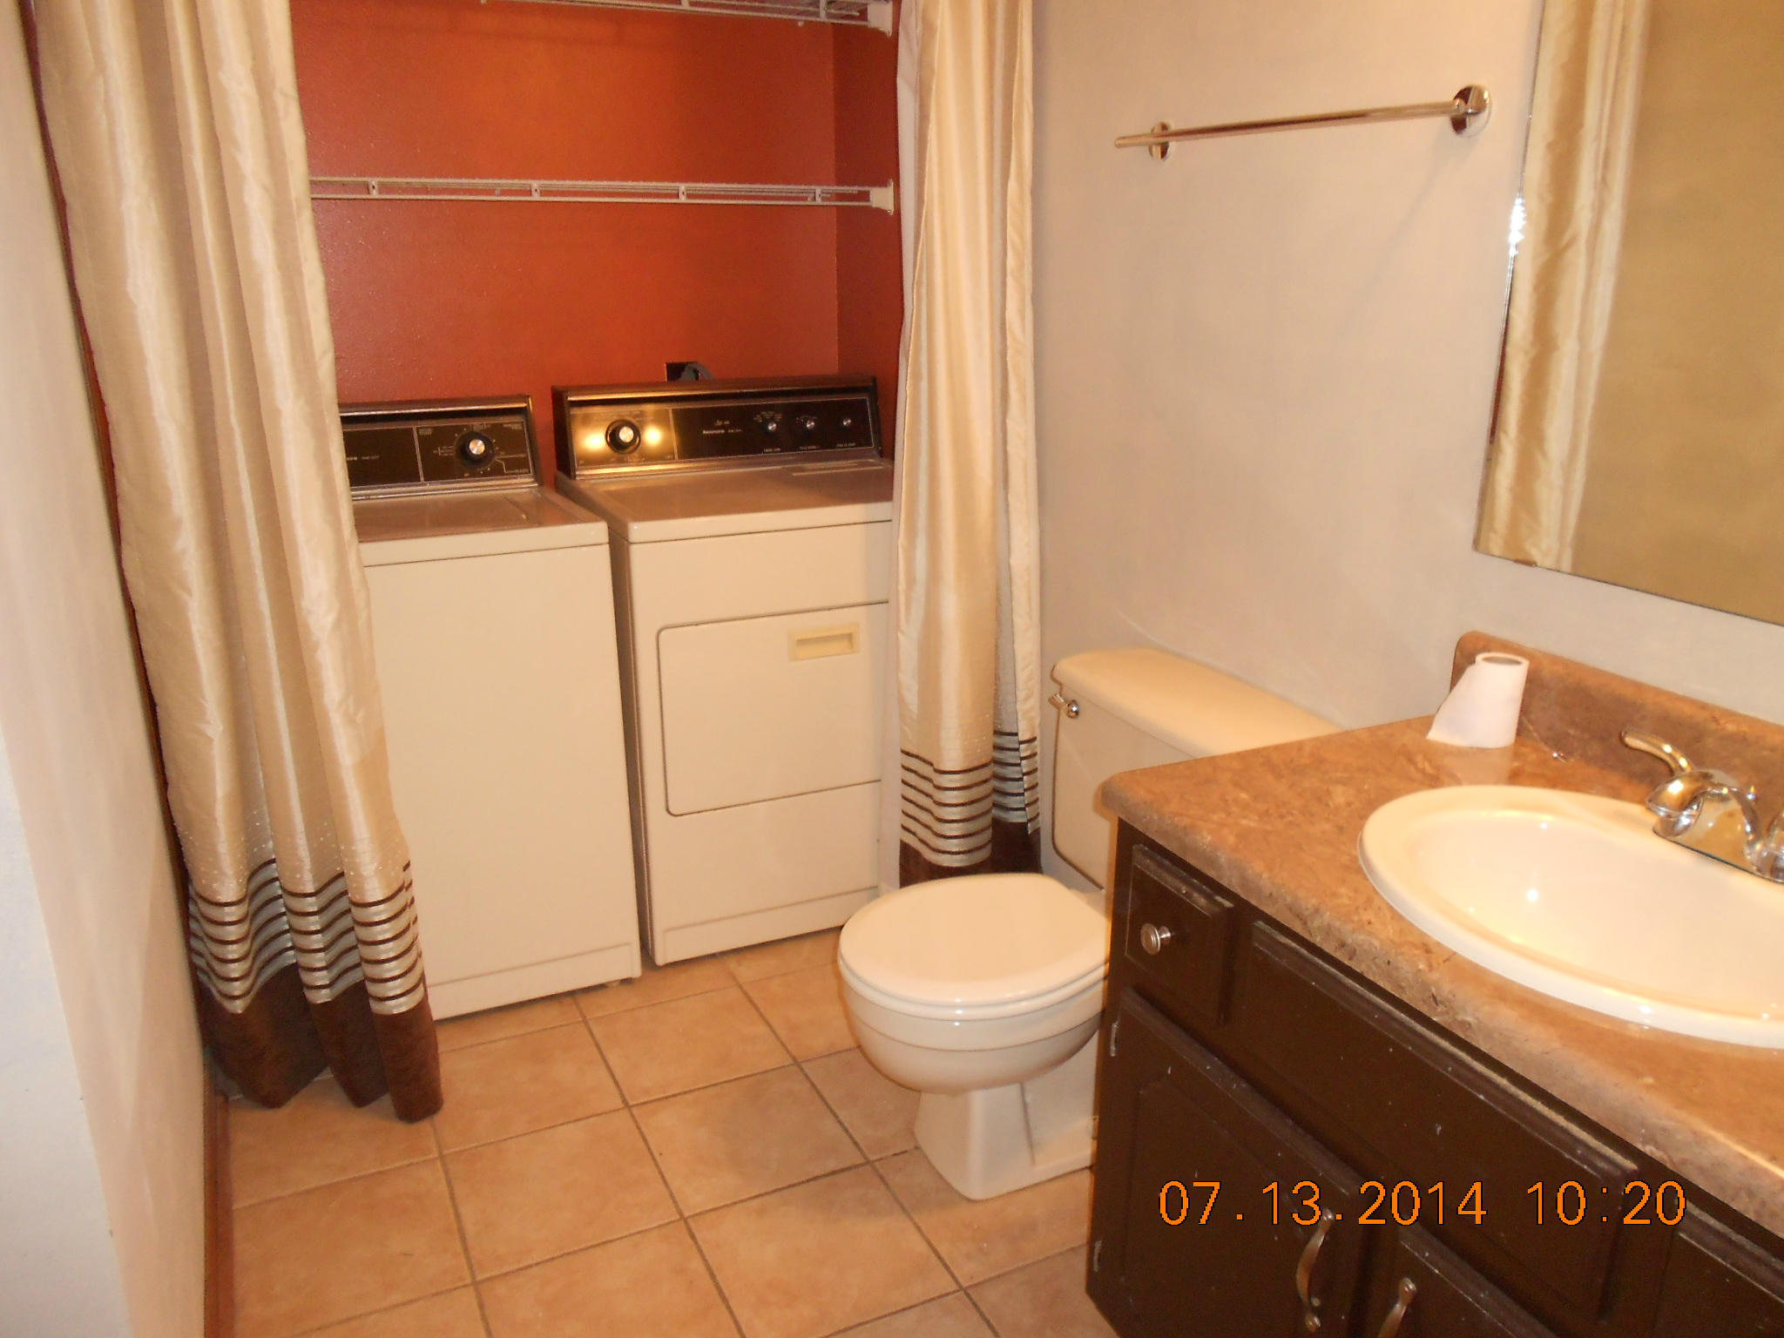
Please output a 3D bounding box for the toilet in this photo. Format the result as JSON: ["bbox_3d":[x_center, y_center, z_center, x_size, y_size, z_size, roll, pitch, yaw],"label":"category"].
[{"bbox_3d":[0.252,0.415,2.074,0.707,0.713,0.519,-8,19,-25],"label":"toilet"}]

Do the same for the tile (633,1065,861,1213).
[{"bbox_3d":[-0.236,0.758,2.175,0.297,0.010,0.297,-8,19,-25],"label":"tile"}]

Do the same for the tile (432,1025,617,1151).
[{"bbox_3d":[-0.640,0.715,2.308,0.297,0.010,0.297,-8,19,-25],"label":"tile"}]

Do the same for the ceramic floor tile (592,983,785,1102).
[{"bbox_3d":[-0.369,0.679,2.435,0.297,0.010,0.297,-8,19,-25],"label":"ceramic floor tile"}]

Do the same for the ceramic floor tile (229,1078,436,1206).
[{"bbox_3d":[-0.912,0.752,2.180,0.297,0.010,0.297,-8,19,-25],"label":"ceramic floor tile"}]

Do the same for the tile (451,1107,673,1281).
[{"bbox_3d":[-0.508,0.795,2.048,0.297,0.010,0.297,-8,19,-25],"label":"tile"}]

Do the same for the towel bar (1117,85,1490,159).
[{"bbox_3d":[0.545,-0.770,1.906,0.065,0.058,0.711,-8,19,-25],"label":"towel bar"}]

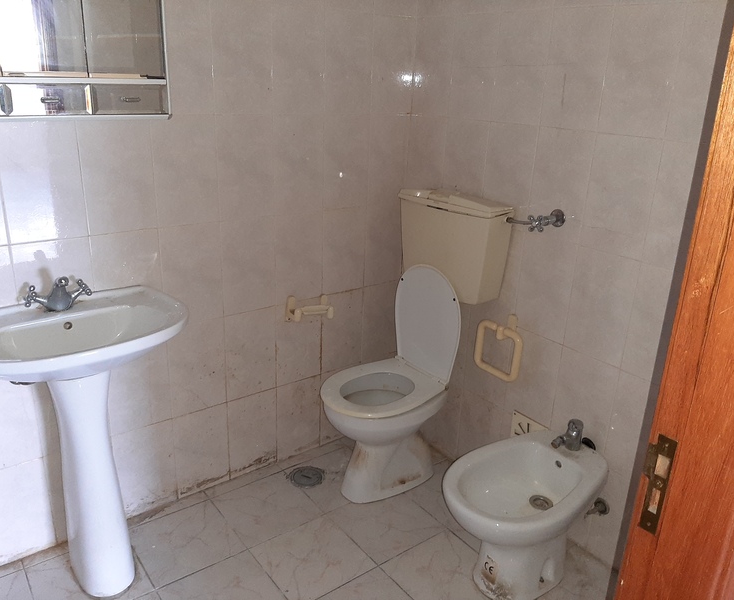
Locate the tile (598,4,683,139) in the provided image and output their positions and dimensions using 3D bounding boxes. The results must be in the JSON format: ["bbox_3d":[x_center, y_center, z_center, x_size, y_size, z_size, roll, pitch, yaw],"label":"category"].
[{"bbox_3d":[0.730,-0.606,1.659,0.010,0.333,0.201,-13,24,-35],"label":"tile"}]

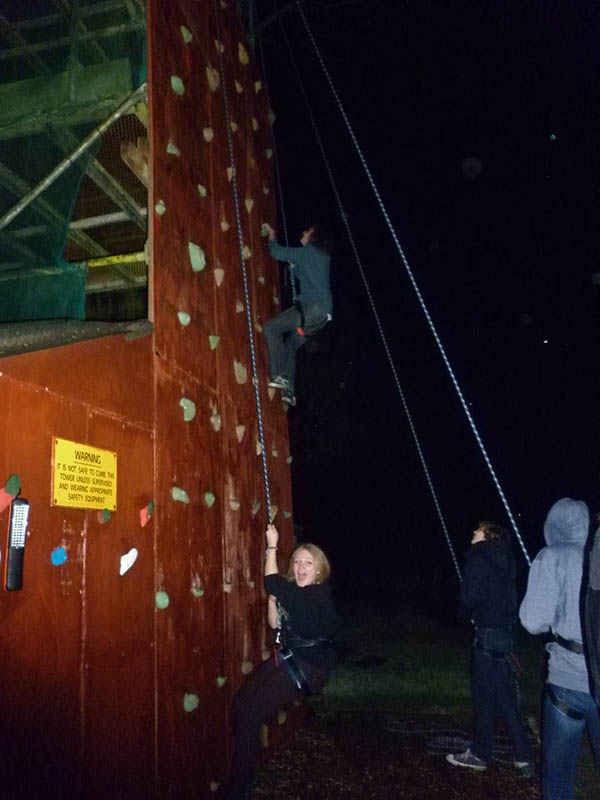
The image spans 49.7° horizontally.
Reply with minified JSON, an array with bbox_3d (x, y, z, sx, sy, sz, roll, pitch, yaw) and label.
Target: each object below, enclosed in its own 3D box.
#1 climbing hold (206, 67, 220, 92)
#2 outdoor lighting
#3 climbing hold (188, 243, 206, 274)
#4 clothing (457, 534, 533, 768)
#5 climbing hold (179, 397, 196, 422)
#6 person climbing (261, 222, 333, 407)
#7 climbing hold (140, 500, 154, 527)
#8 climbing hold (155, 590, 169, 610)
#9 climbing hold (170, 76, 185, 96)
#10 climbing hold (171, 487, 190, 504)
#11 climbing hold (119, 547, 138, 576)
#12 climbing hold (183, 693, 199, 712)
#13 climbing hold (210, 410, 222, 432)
[{"bbox_3d":[-0.720,-2.668,5.388,0.085,0.200,0.170,-6,-13,11],"label":"climbing hold"},{"bbox_3d":[-0.816,0.414,1.865,0.052,0.265,0.035,7,-17,-38],"label":"outdoor lighting"},{"bbox_3d":[-0.589,-0.819,3.717,0.050,0.115,0.135,-7,-14,13],"label":"climbing hold"},{"bbox_3d":[1.439,1.852,4.764,0.380,1.540,0.460,-12,-15,33],"label":"clothing"},{"bbox_3d":[-0.706,0.060,4.059,0.075,0.155,0.150,-6,-13,11],"label":"climbing hold"},{"bbox_3d":[-0.030,-0.695,5.419,0.520,1.500,0.520,-7,-14,13],"label":"person climbing"},{"bbox_3d":[-0.797,0.593,3.383,0.055,0.135,0.110,-6,-13,11],"label":"climbing hold"},{"bbox_3d":[-0.607,0.874,2.836,0.035,0.072,0.075,-7,-14,13],"label":"climbing hold"},{"bbox_3d":[-0.706,-1.811,3.727,0.040,0.065,0.100,-7,-14,13],"label":"climbing hold"},{"bbox_3d":[-0.705,0.563,3.815,0.070,0.100,0.175,-6,-13,11],"label":"climbing hold"},{"bbox_3d":[-0.684,0.644,2.583,0.045,0.112,0.078,-7,-14,13],"label":"climbing hold"},{"bbox_3d":[-0.618,1.708,3.653,0.065,0.100,0.135,-6,-13,11],"label":"climbing hold"},{"bbox_3d":[-0.592,0.152,4.591,0.065,0.145,0.130,-6,-13,11],"label":"climbing hold"}]

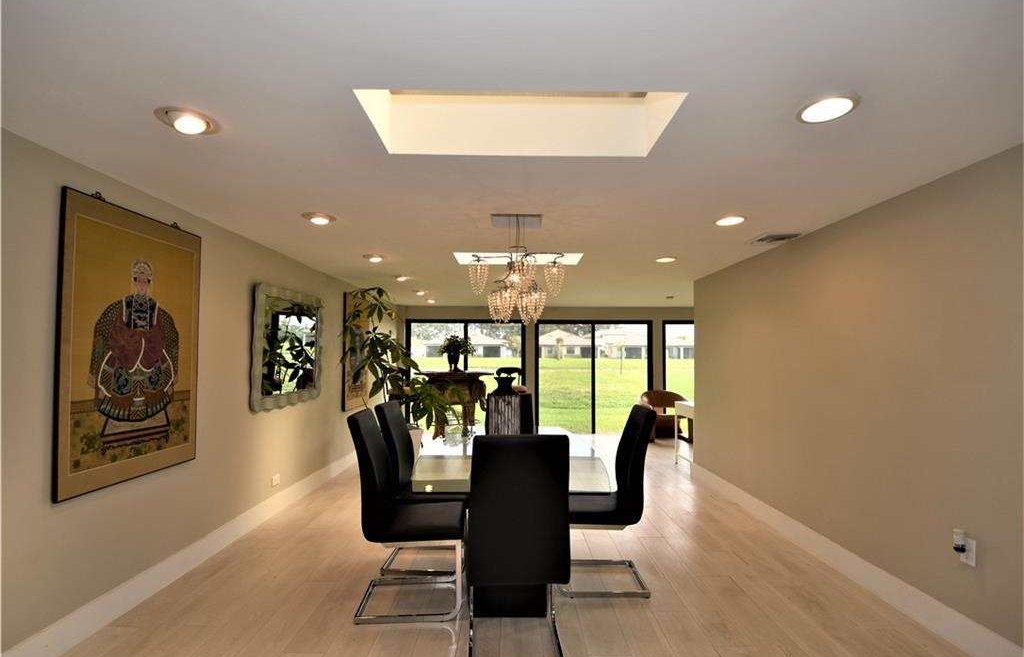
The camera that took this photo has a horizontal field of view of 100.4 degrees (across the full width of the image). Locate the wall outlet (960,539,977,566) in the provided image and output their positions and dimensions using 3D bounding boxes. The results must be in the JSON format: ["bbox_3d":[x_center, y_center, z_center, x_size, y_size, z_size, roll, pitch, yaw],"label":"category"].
[{"bbox_3d":[2.174,1.067,2.030,0.015,0.116,0.072,0,-3,1],"label":"wall outlet"}]

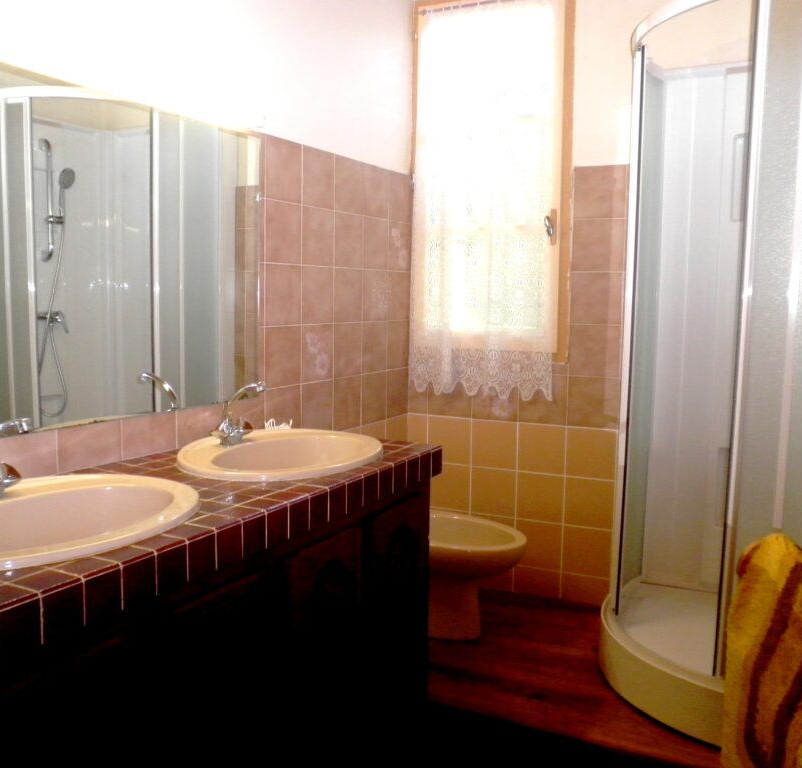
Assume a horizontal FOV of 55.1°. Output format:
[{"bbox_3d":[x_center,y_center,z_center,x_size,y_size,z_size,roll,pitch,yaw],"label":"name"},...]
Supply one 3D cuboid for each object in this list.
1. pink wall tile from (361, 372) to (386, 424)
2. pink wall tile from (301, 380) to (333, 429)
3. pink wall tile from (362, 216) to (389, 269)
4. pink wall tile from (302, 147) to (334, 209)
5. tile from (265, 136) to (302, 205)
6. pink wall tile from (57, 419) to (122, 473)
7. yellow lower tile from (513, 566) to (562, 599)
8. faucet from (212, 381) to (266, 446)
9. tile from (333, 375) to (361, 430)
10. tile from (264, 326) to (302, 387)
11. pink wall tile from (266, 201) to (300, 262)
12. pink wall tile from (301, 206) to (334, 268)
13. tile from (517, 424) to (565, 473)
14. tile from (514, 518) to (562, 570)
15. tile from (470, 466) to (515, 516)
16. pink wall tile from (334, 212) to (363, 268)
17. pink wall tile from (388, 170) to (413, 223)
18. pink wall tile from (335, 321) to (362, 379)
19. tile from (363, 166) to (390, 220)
[{"bbox_3d":[-0.108,0.054,3.045,0.010,0.200,0.200,4,7,27],"label":"pink wall tile"},{"bbox_3d":[-0.293,0.093,2.700,0.010,0.198,0.198,4,7,27],"label":"pink wall tile"},{"bbox_3d":[-0.104,-0.542,3.014,0.012,0.198,0.198,4,7,27],"label":"pink wall tile"},{"bbox_3d":[-0.287,-0.704,2.638,0.012,0.198,0.198,4,7,27],"label":"pink wall tile"},{"bbox_3d":[-0.372,-0.677,2.431,0.010,0.200,0.200,4,7,27],"label":"tile"},{"bbox_3d":[-0.737,0.143,1.813,0.010,0.125,0.200,4,7,27],"label":"pink wall tile"},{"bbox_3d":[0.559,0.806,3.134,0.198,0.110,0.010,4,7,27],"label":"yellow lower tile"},{"bbox_3d":[-0.429,0.079,2.102,0.152,0.176,0.174,4,7,27],"label":"faucet"},{"bbox_3d":[-0.204,0.072,2.904,0.012,0.198,0.198,4,7,27],"label":"tile"},{"bbox_3d":[-0.386,-0.089,2.529,0.012,0.198,0.198,4,7,27],"label":"tile"},{"bbox_3d":[-0.380,-0.487,2.455,0.010,0.198,0.198,4,7,27],"label":"pink wall tile"},{"bbox_3d":[-0.286,-0.506,2.633,0.010,0.198,0.198,4,7,27],"label":"pink wall tile"},{"bbox_3d":[0.566,0.262,3.095,0.198,0.198,0.012,4,7,27],"label":"tile"},{"bbox_3d":[0.567,0.662,3.112,0.198,0.198,0.010,4,7,27],"label":"tile"},{"bbox_3d":[0.386,0.448,3.209,0.198,0.198,0.012,4,7,27],"label":"tile"},{"bbox_3d":[-0.197,-0.524,2.837,0.012,0.198,0.198,4,7,27],"label":"pink wall tile"},{"bbox_3d":[-0.006,-0.753,3.136,0.010,0.200,0.200,4,7,27],"label":"pink wall tile"},{"bbox_3d":[-0.199,-0.125,2.855,0.010,0.198,0.198,4,7,27],"label":"pink wall tile"},{"bbox_3d":[-0.098,-0.734,2.959,0.010,0.200,0.200,4,7,27],"label":"tile"}]

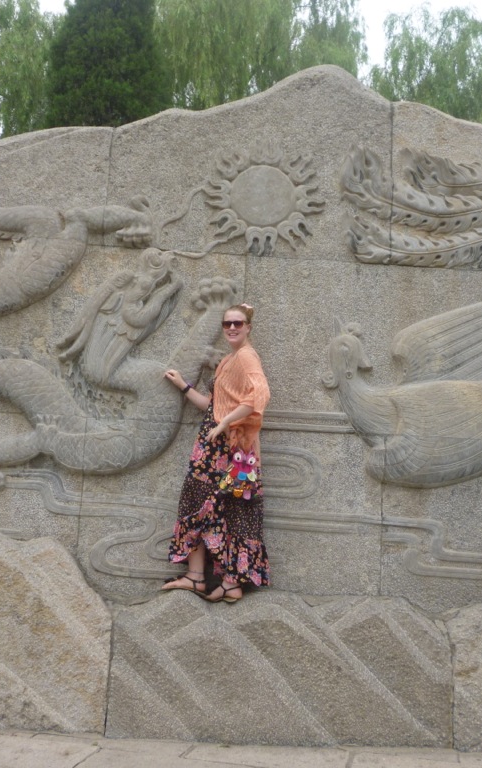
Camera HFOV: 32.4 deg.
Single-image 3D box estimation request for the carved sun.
[{"bbox_3d":[0.141,-1.120,5.079,0.758,0.696,0.090,3,-6,-2],"label":"carved sun"}]

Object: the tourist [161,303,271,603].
[{"bbox_3d":[-0.138,0.360,4.694,0.530,1.670,0.530,7,-7,-37],"label":"tourist"}]

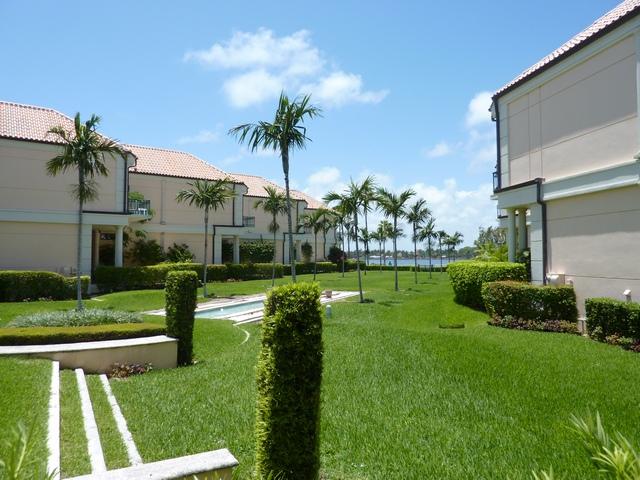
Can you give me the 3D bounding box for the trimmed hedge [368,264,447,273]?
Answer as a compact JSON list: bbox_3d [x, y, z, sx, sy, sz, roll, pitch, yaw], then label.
[{"bbox_3d":[9.276,3.000,49.000,8.400,0.850,1.000,0,-2,7],"label":"trimmed hedge"}]

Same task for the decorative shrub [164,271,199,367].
[{"bbox_3d":[-2.329,1.308,7.800,0.490,1.560,0.500,0,-2,-6],"label":"decorative shrub"}]

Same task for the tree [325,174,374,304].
[{"bbox_3d":[1.168,-0.019,17.700,1.850,4.650,1.850,0,-2,0],"label":"tree"}]

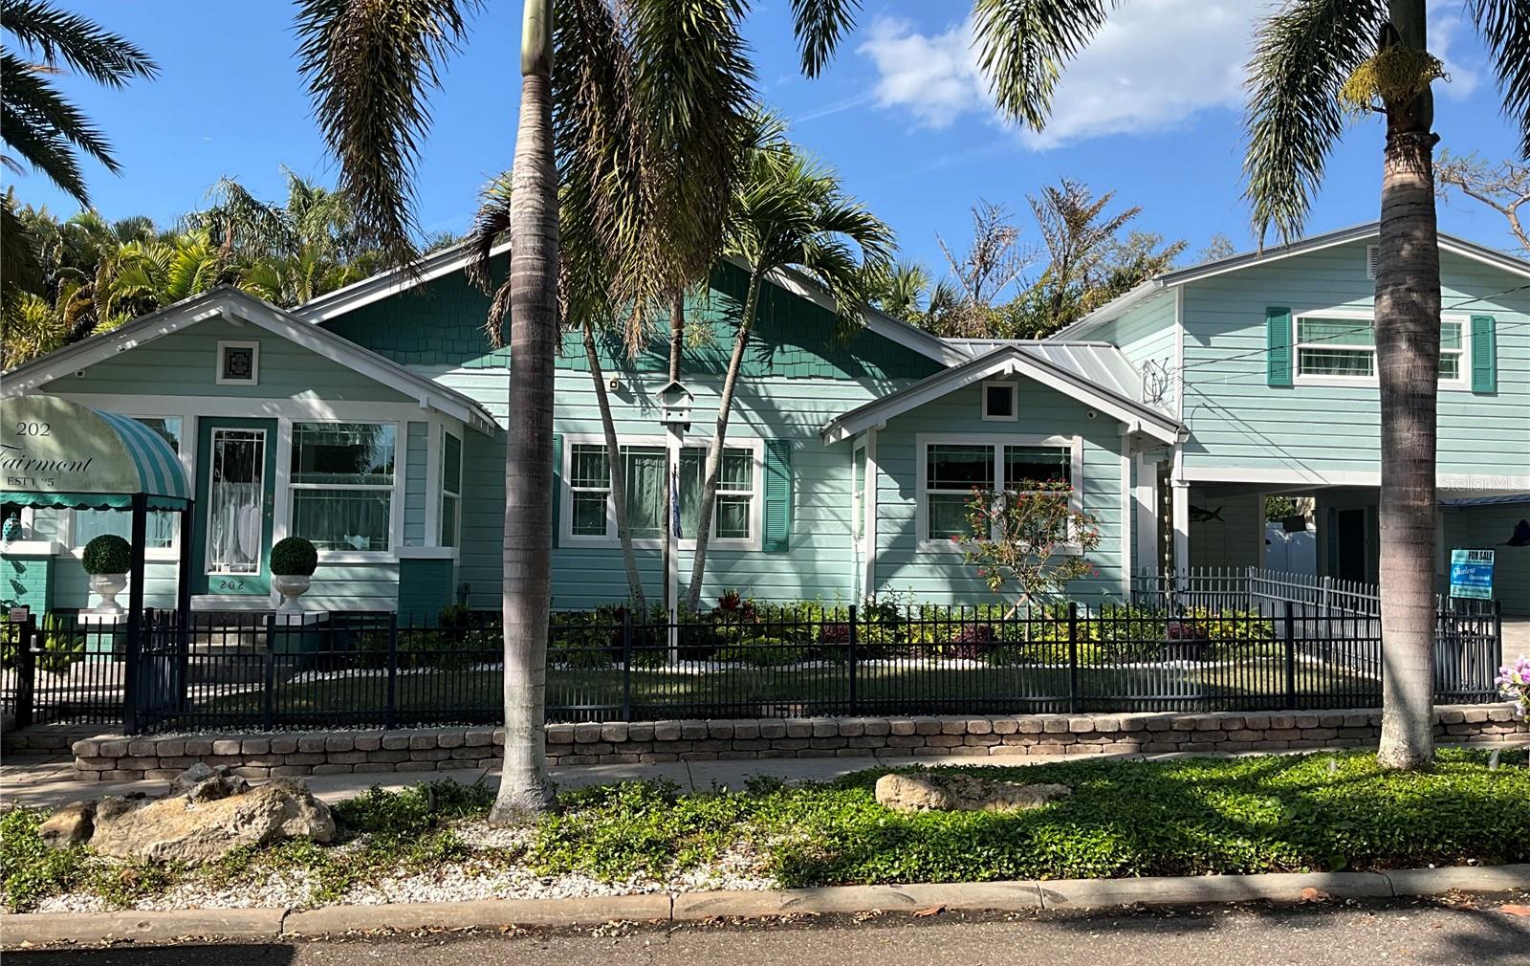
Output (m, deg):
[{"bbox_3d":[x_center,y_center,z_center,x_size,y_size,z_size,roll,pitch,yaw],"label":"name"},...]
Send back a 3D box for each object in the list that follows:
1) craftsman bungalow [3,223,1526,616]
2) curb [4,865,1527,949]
[{"bbox_3d":[1.201,-0.509,20.875,21.000,6.050,12.200,1,-4,-5],"label":"craftsman bungalow"},{"bbox_3d":[0.185,2.065,6.329,7.575,0.130,0.170,0,-4,-5],"label":"curb"}]

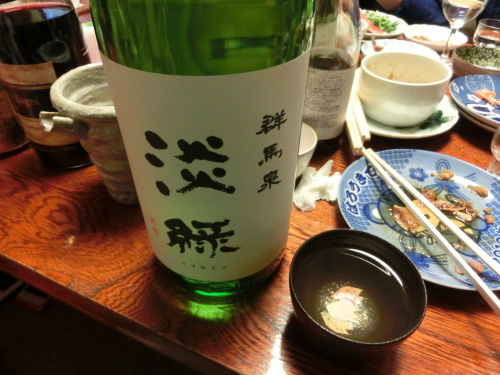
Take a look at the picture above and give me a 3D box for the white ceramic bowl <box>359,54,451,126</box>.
[{"bbox_3d":[0.170,-0.108,0.397,0.093,0.060,0.093,0,41,0],"label":"white ceramic bowl"}]

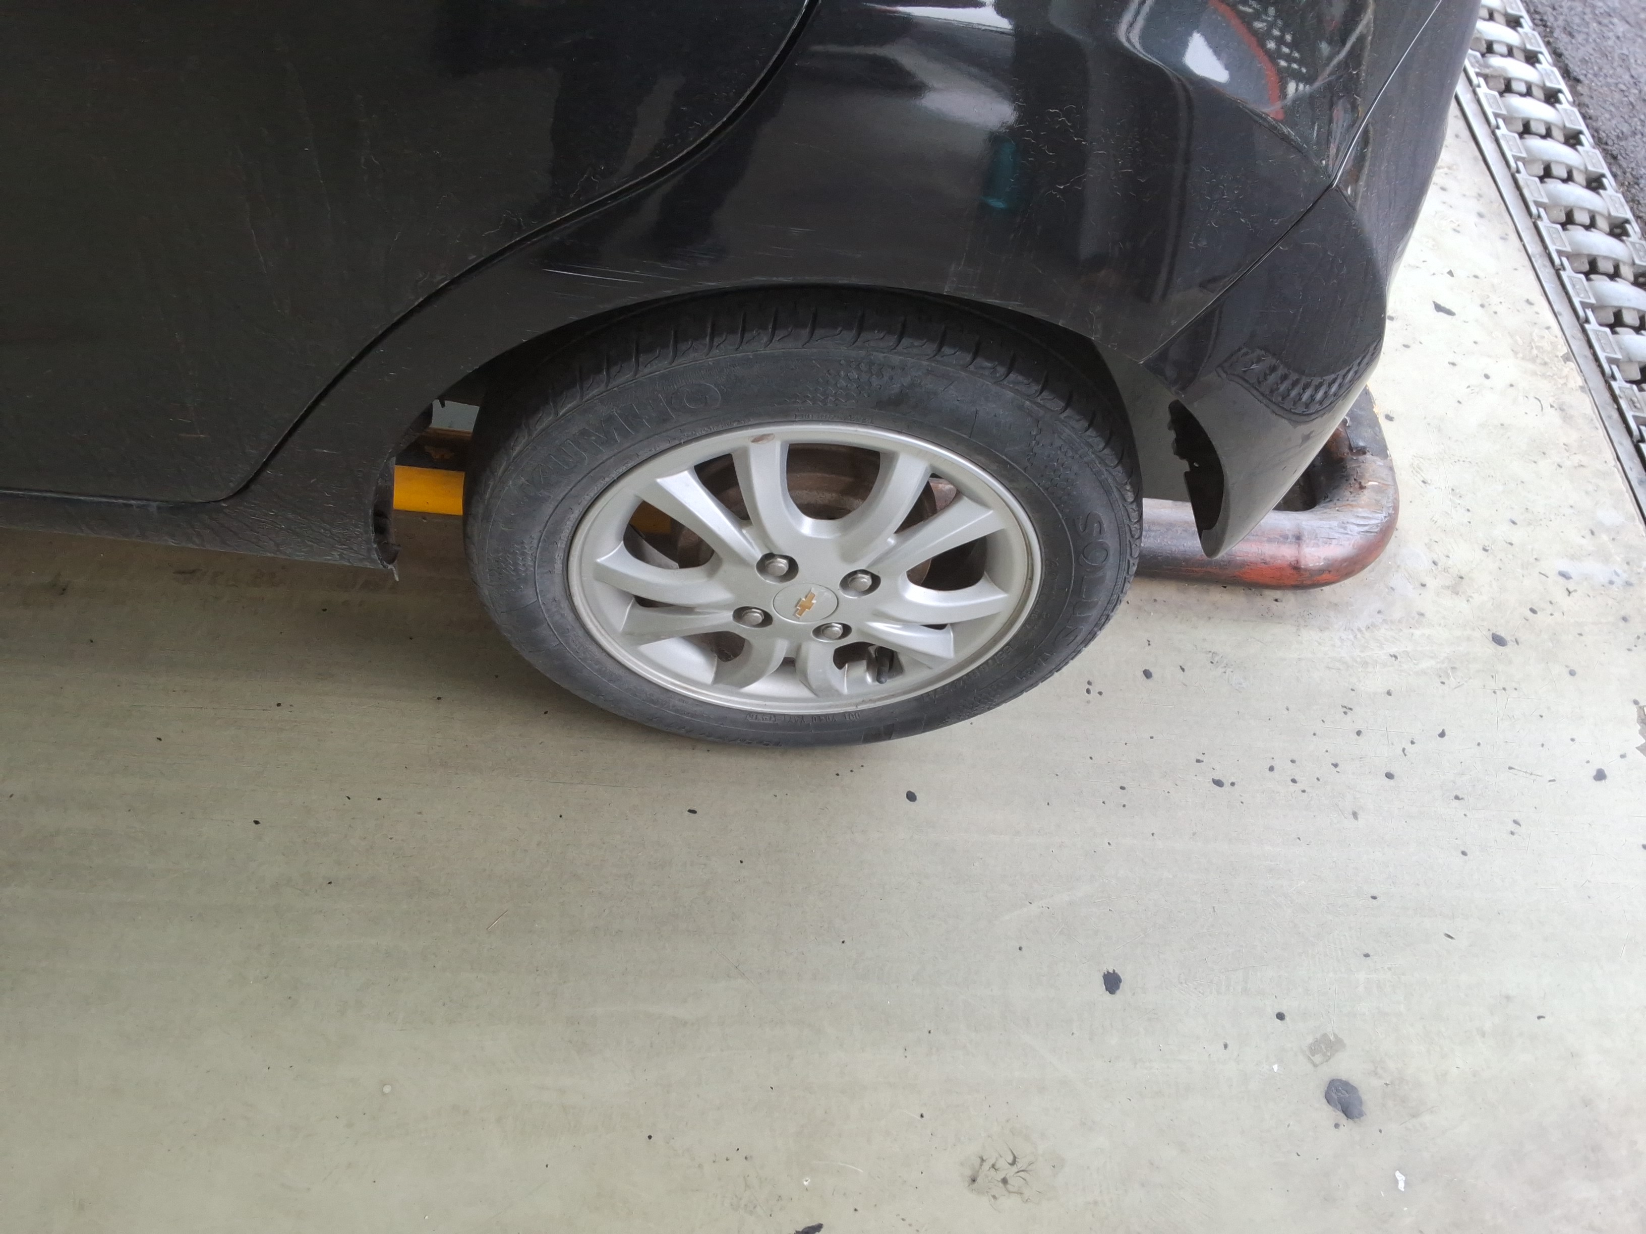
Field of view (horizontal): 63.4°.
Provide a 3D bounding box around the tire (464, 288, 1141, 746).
[{"bbox_3d":[-0.015,-0.077,1.151,0.570,0.564,0.162,4,53,-7],"label":"tire"}]

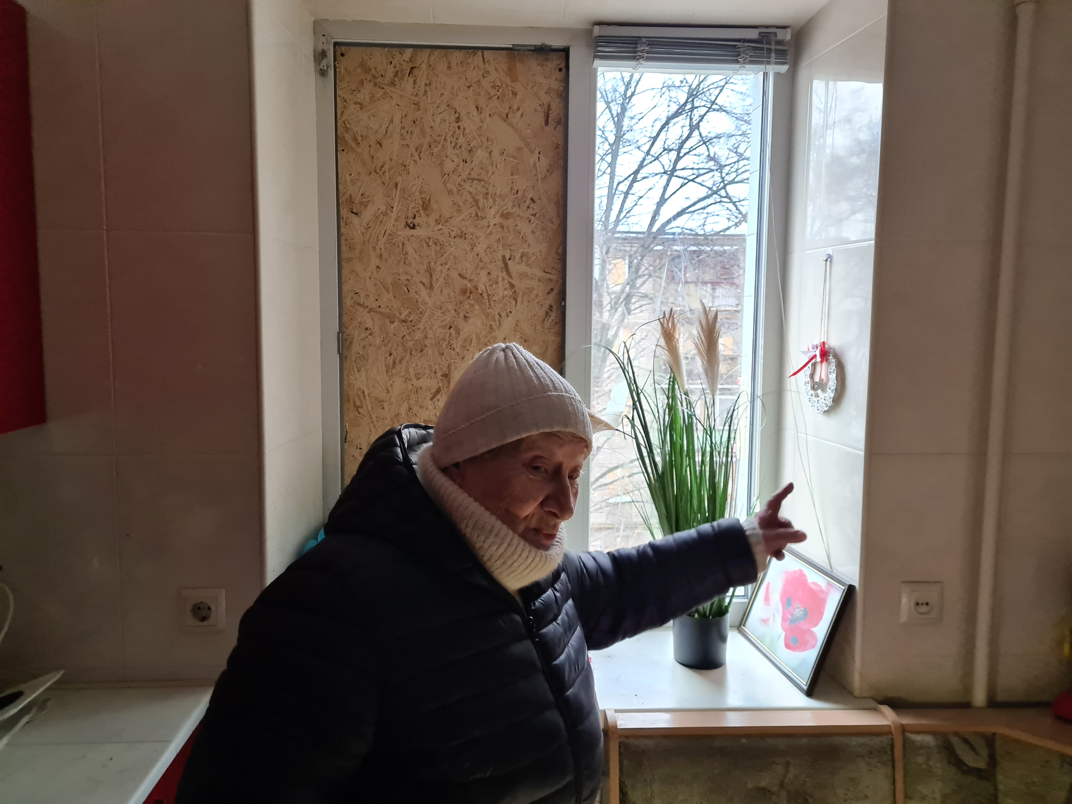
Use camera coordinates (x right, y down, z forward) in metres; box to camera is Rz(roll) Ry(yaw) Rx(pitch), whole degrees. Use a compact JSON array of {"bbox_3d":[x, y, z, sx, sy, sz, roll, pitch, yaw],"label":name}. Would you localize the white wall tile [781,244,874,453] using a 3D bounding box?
[{"bbox_3d":[0.603,-0.116,1.666,0.010,0.400,0.321,-1,6,-10],"label":"white wall tile"}]

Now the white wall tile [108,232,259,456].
[{"bbox_3d":[-0.628,-0.103,1.451,0.265,0.400,0.010,0,6,-3],"label":"white wall tile"}]

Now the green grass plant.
[{"bbox_3d":[0.296,0.138,1.726,0.277,0.679,0.220,0,6,-3],"label":"green grass plant"}]

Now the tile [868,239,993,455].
[{"bbox_3d":[0.754,-0.100,1.520,0.250,0.400,0.010,0,6,-3],"label":"tile"}]

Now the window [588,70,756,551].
[{"bbox_3d":[0.325,-0.142,1.879,0.390,1.215,0.050,0,6,-3],"label":"window"}]

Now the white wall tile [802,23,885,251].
[{"bbox_3d":[0.610,-0.512,1.601,0.010,0.400,0.270,-1,6,-10],"label":"white wall tile"}]

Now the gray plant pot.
[{"bbox_3d":[0.362,0.512,1.767,0.126,0.104,0.126,0,6,0],"label":"gray plant pot"}]

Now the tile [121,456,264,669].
[{"bbox_3d":[-0.631,0.295,1.491,0.265,0.400,0.010,0,6,-3],"label":"tile"}]

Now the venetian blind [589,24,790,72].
[{"bbox_3d":[0.342,-0.772,1.765,0.438,0.089,0.045,0,6,-3],"label":"venetian blind"}]

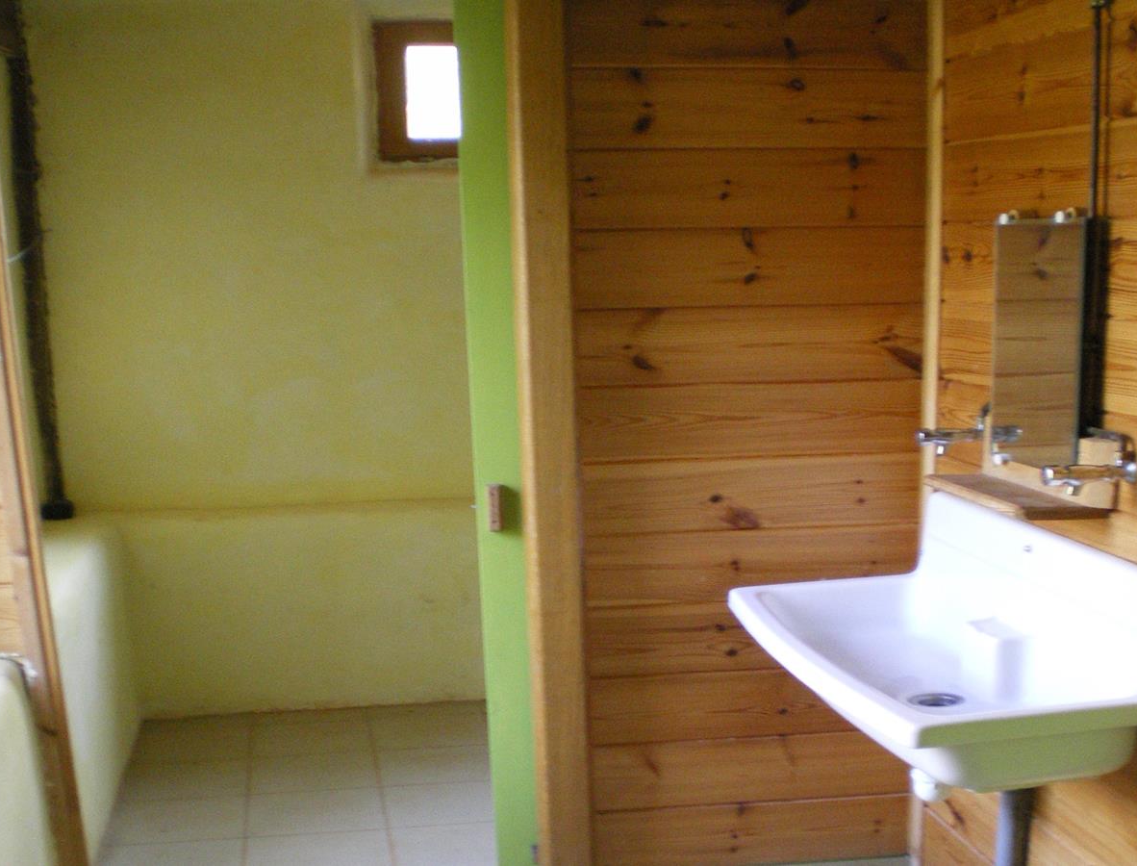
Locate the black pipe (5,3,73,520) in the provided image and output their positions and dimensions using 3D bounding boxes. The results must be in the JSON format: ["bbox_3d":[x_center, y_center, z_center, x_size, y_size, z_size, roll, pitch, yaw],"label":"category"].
[{"bbox_3d":[-1.556,-0.510,3.670,0.080,1.550,0.080,-3,10,-8],"label":"black pipe"}]

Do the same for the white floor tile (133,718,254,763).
[{"bbox_3d":[-1.054,0.869,3.582,0.310,0.010,0.290,-3,10,-8],"label":"white floor tile"}]

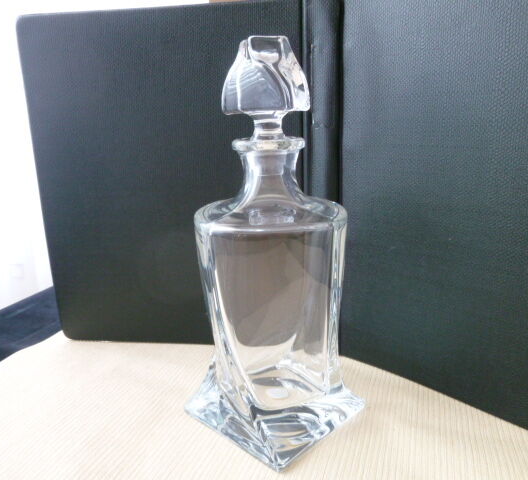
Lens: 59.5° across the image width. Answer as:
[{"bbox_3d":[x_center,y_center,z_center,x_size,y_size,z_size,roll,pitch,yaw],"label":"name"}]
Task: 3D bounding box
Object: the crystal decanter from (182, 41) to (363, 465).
[{"bbox_3d":[0.005,0.000,0.363,0.112,0.295,0.112,12,20,43],"label":"crystal decanter"}]

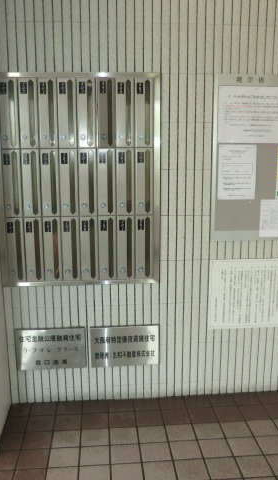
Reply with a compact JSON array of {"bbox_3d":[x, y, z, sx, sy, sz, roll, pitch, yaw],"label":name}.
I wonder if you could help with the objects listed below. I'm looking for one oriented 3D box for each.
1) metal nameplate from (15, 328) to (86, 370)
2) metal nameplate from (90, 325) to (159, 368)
[{"bbox_3d":[-0.505,0.628,2.566,0.397,0.247,0.015,-1,10,-4],"label":"metal nameplate"},{"bbox_3d":[-0.079,0.621,2.599,0.399,0.246,0.015,-1,10,-4],"label":"metal nameplate"}]

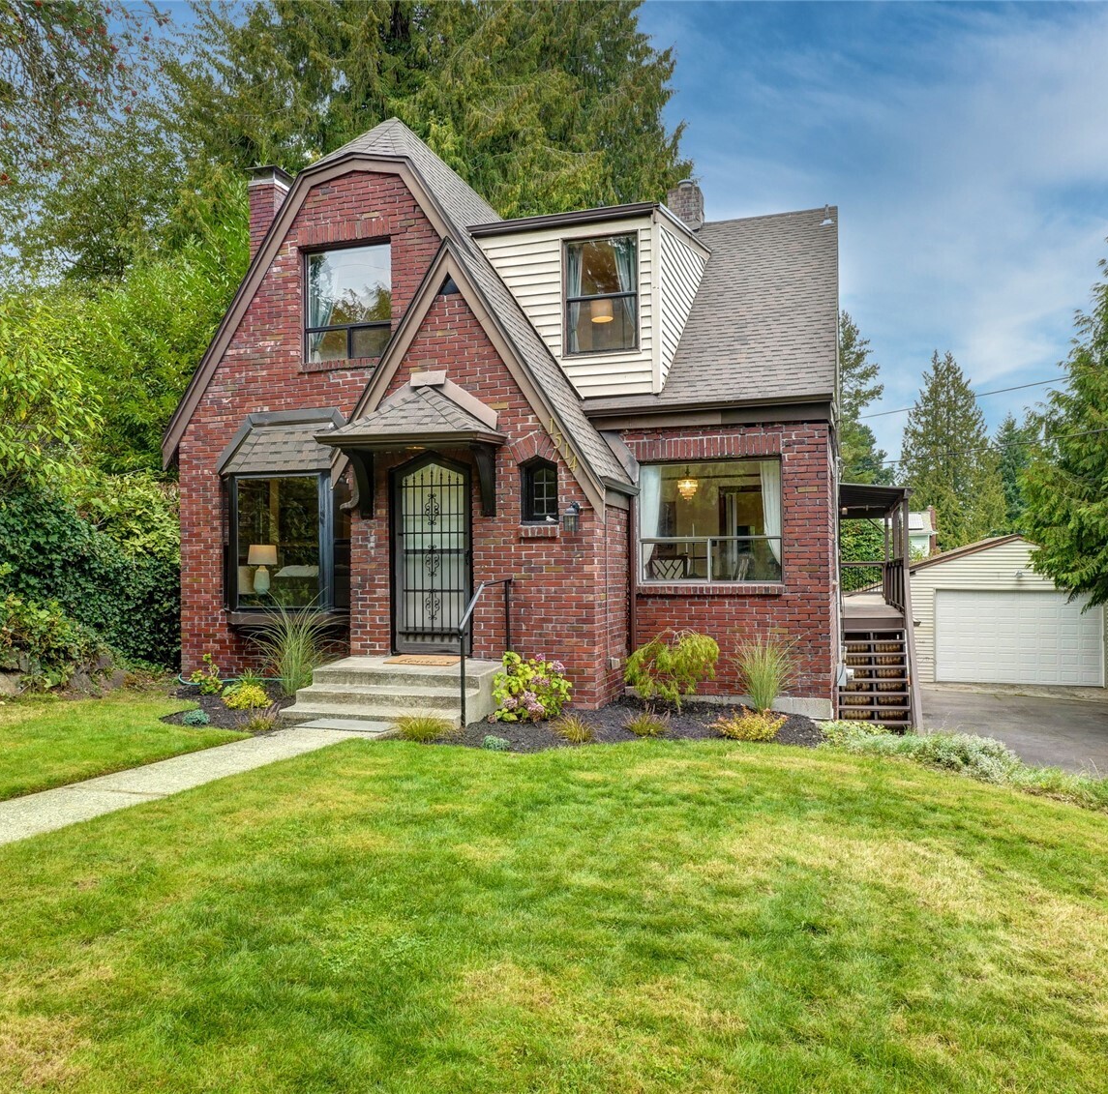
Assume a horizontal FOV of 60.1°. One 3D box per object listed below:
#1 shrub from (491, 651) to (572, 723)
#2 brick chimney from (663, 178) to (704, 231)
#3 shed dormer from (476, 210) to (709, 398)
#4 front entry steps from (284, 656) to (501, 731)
[{"bbox_3d":[-0.236,1.307,9.028,0.730,0.640,0.680,-1,-1,0],"label":"shrub"},{"bbox_3d":[2.086,-5.333,15.173,0.500,0.860,0.460,-1,-1,18],"label":"brick chimney"},{"bbox_3d":[0.677,-2.926,12.548,2.250,2.500,3.300,-1,-1,18],"label":"shed dormer"},{"bbox_3d":[-1.528,1.404,9.383,1.800,0.480,1.290,-1,-1,18],"label":"front entry steps"}]

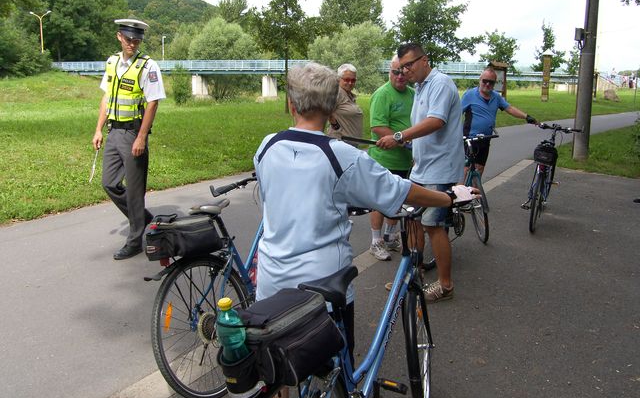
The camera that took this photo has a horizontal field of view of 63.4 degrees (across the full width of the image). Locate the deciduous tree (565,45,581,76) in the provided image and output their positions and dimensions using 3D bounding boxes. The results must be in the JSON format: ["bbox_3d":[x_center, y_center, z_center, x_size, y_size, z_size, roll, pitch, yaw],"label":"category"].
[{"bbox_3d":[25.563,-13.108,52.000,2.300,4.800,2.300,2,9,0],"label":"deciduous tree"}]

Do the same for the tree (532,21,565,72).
[{"bbox_3d":[16.588,-10.105,37.500,2.400,5.400,2.300,5,12,23],"label":"tree"}]

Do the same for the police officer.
[{"bbox_3d":[-1.575,-0.500,4.280,0.580,1.860,0.580,4,9,14],"label":"police officer"}]

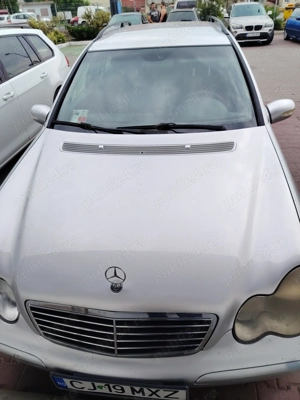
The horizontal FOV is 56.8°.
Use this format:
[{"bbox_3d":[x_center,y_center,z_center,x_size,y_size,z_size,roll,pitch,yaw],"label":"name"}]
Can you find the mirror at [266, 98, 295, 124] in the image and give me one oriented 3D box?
[{"bbox_3d":[0.909,-0.634,1.967,0.205,0.148,0.130,-2,35,3],"label":"mirror"}]

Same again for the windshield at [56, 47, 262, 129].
[{"bbox_3d":[0.026,-0.766,1.909,1.400,0.120,0.840,2,65,7],"label":"windshield"}]

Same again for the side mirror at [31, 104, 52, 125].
[{"bbox_3d":[-0.820,-0.680,2.187,0.205,0.148,0.130,5,36,12],"label":"side mirror"}]

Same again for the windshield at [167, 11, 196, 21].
[{"bbox_3d":[1.512,-8.527,12.900,1.340,0.130,0.760,2,66,8],"label":"windshield"}]

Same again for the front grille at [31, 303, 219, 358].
[{"bbox_3d":[-0.121,0.477,1.020,0.715,0.190,0.105,2,23,7],"label":"front grille"}]

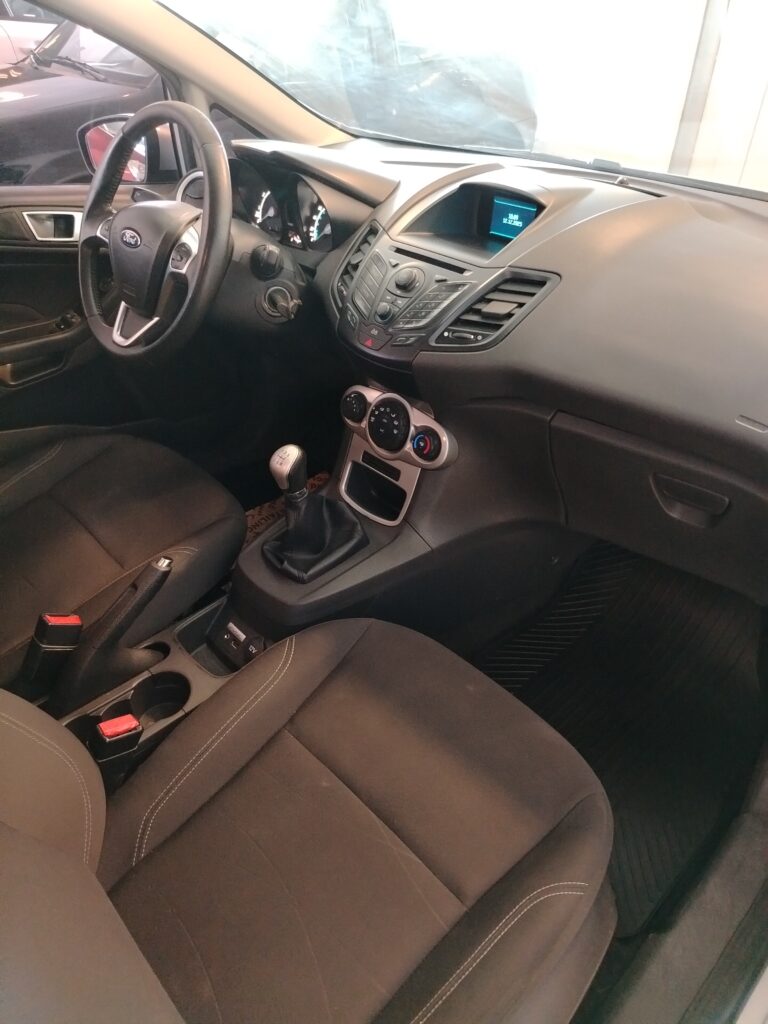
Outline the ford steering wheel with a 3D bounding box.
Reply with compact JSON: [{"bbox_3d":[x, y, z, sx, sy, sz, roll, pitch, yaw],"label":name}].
[{"bbox_3d":[-0.344,-0.415,1.065,0.370,0.370,0.090,32,19,35],"label":"ford steering wheel"}]

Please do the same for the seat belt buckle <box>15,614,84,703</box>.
[{"bbox_3d":[-0.435,0.188,0.923,0.028,0.110,0.048,32,12,35],"label":"seat belt buckle"}]

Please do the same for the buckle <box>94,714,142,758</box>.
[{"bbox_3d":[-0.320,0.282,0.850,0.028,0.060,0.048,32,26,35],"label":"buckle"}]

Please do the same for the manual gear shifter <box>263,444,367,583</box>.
[{"bbox_3d":[-0.104,-0.025,1.019,0.135,0.190,0.115,-31,47,-33],"label":"manual gear shifter"}]

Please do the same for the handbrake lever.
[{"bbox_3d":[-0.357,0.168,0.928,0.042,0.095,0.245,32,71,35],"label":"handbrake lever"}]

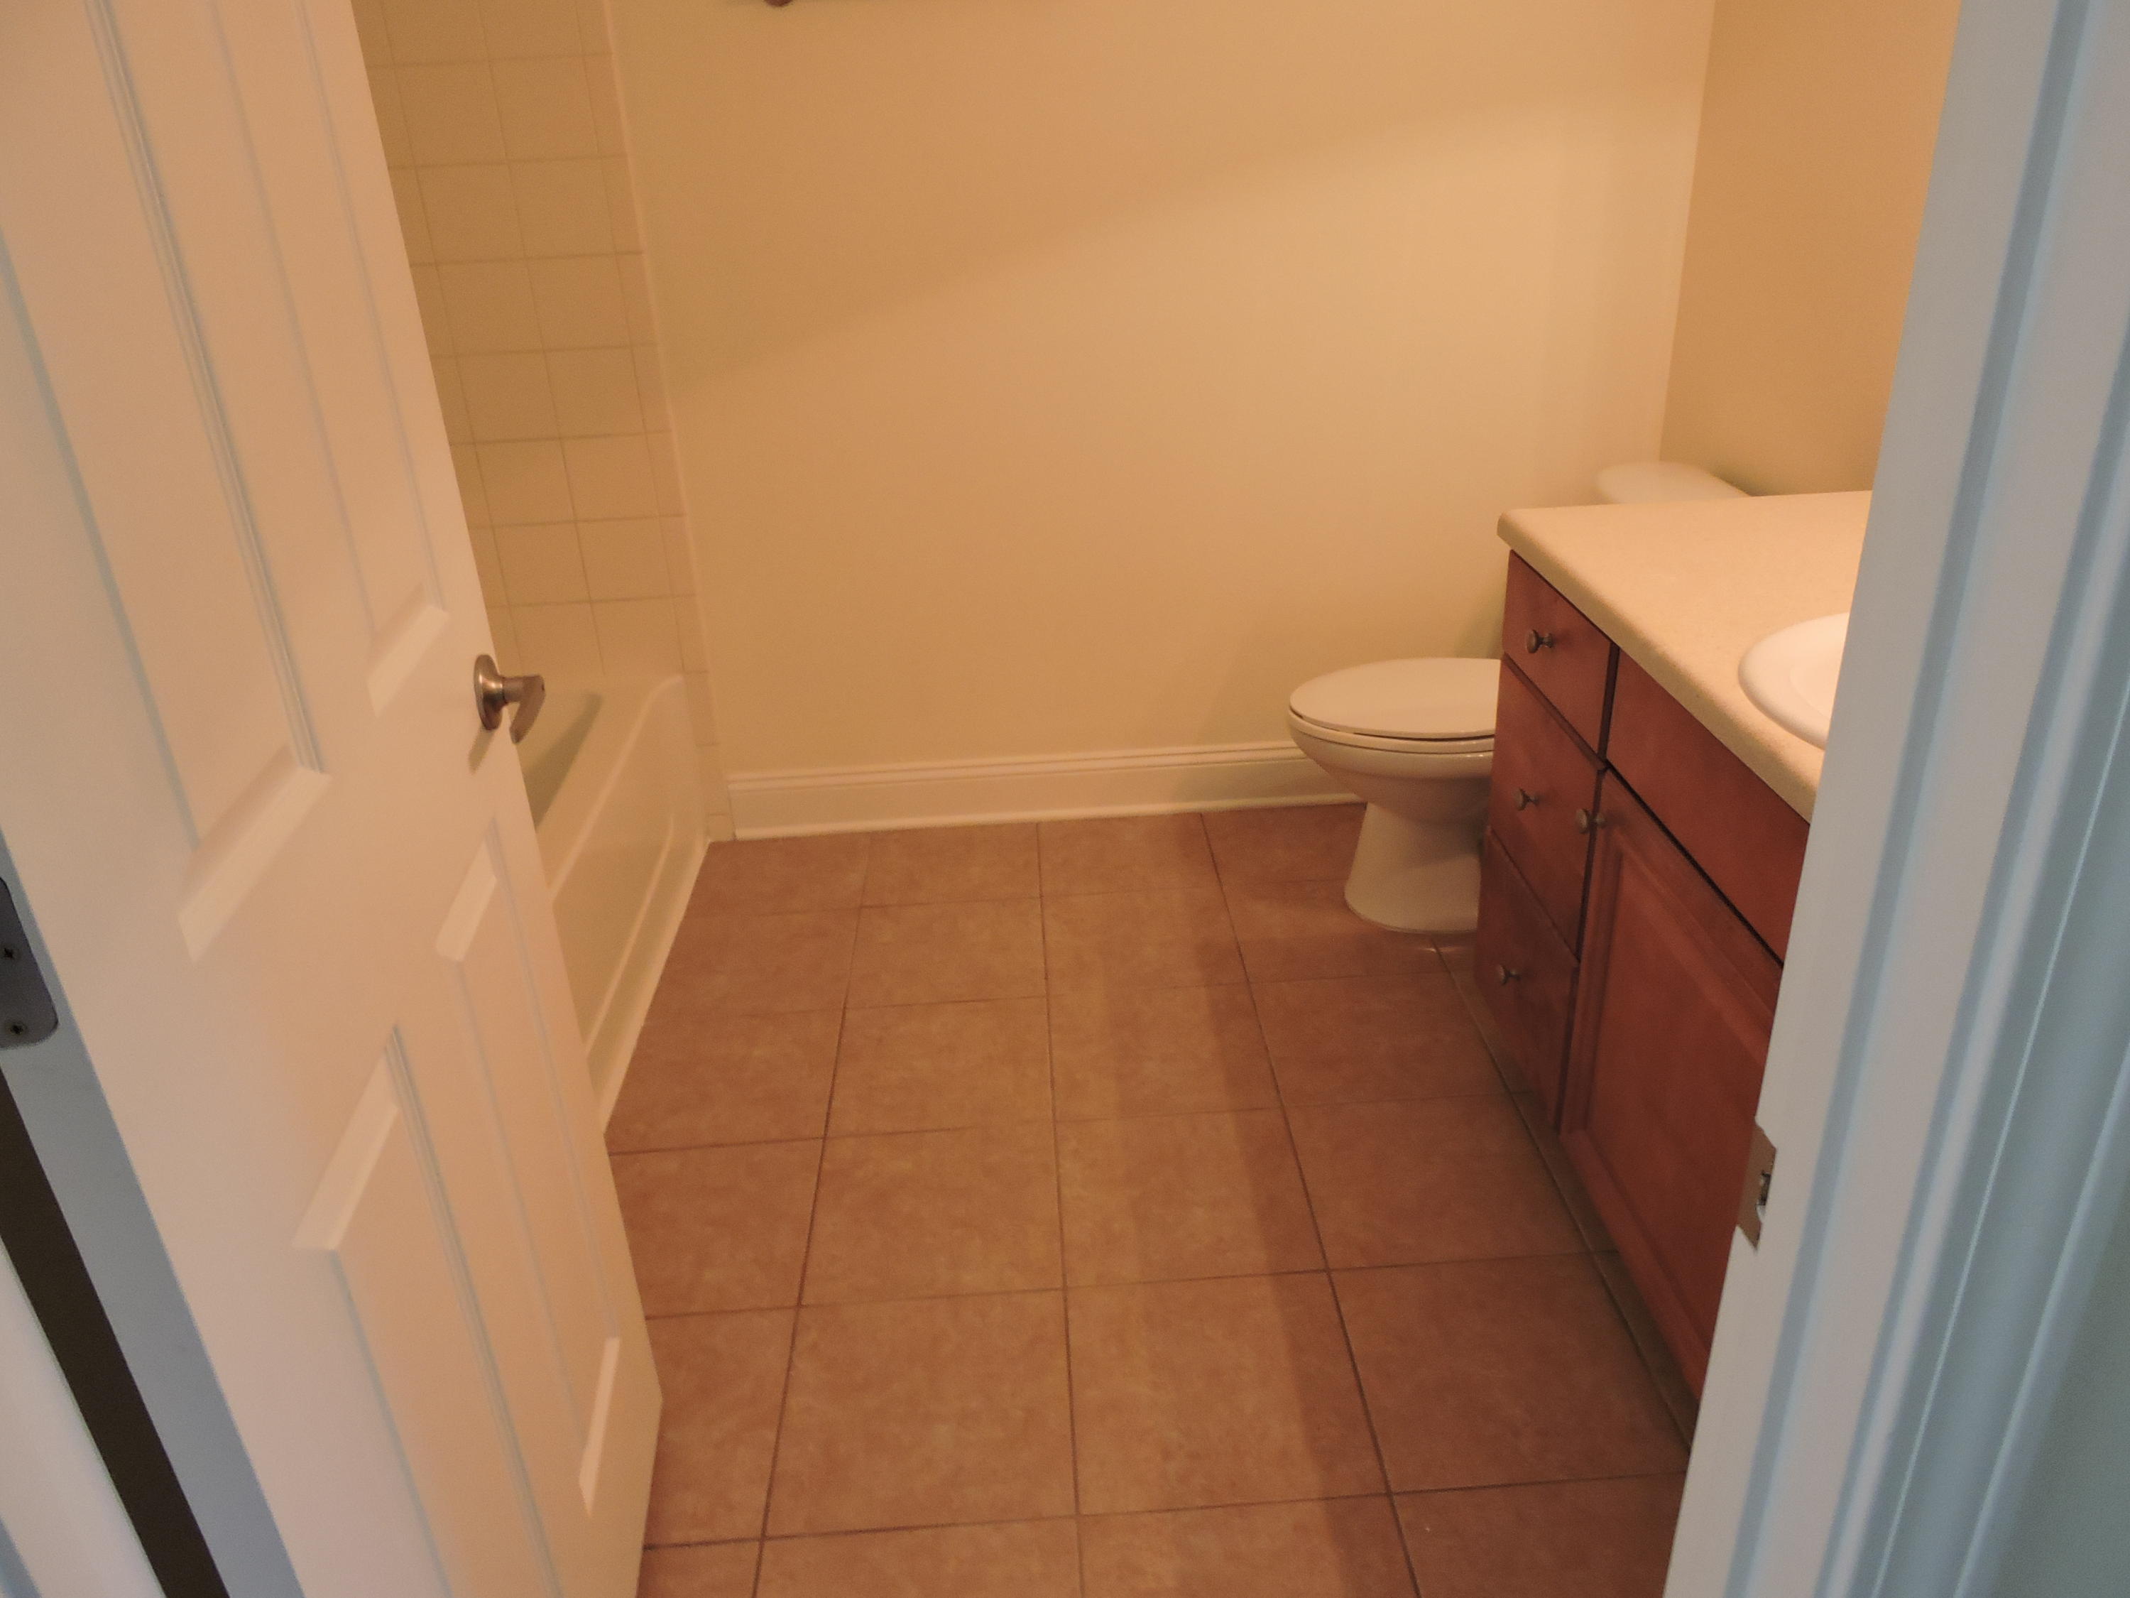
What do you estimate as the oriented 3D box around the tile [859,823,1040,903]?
[{"bbox_3d":[-0.217,0.133,2.893,0.330,0.010,0.309,-3,26,-1],"label":"tile"}]

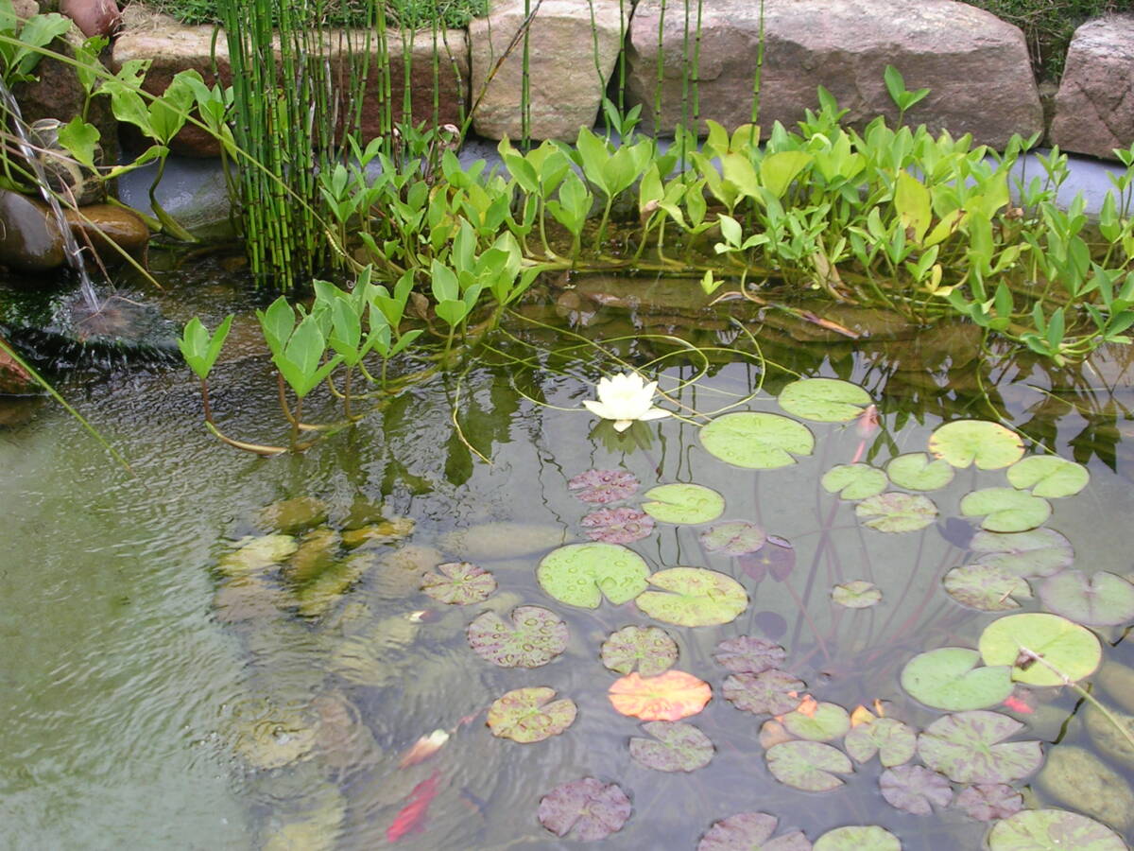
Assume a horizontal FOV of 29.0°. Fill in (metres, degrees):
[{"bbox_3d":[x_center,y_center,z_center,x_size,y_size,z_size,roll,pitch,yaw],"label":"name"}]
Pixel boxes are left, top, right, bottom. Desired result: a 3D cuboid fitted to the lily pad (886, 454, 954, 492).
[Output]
[{"bbox_3d":[0.455,0.059,2.824,0.084,0.010,0.092,0,30,0],"label":"lily pad"}]

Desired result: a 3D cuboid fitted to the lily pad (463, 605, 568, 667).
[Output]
[{"bbox_3d":[-0.051,0.227,2.375,0.109,0.014,0.116,0,30,0],"label":"lily pad"}]

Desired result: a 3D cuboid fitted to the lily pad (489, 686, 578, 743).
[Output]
[{"bbox_3d":[-0.037,0.296,2.256,0.096,0.012,0.085,-22,37,-34],"label":"lily pad"}]

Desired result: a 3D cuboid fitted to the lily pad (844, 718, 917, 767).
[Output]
[{"bbox_3d":[0.334,0.336,2.337,0.074,0.010,0.084,7,30,11],"label":"lily pad"}]

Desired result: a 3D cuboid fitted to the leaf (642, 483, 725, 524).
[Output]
[{"bbox_3d":[0.139,0.091,2.613,0.098,0.012,0.093,0,30,0],"label":"leaf"}]

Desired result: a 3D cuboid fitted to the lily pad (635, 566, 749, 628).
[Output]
[{"bbox_3d":[0.146,0.200,2.568,0.129,0.012,0.128,0,29,0],"label":"lily pad"}]

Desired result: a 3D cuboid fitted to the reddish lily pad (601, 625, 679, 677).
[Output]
[{"bbox_3d":[0.083,0.255,2.480,0.086,0.010,0.097,2,30,3],"label":"reddish lily pad"}]

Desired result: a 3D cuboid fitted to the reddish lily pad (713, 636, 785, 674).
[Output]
[{"bbox_3d":[0.196,0.242,2.348,0.077,0.014,0.067,-2,30,-3],"label":"reddish lily pad"}]

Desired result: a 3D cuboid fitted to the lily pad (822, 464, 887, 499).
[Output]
[{"bbox_3d":[0.348,0.065,2.658,0.074,0.012,0.090,23,37,34],"label":"lily pad"}]

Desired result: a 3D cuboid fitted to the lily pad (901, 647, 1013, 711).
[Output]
[{"bbox_3d":[0.432,0.280,2.436,0.123,0.010,0.114,-25,38,-36],"label":"lily pad"}]

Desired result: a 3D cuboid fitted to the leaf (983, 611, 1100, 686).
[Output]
[{"bbox_3d":[0.533,0.250,2.478,0.129,0.012,0.156,26,38,38],"label":"leaf"}]

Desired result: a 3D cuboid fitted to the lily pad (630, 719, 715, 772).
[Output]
[{"bbox_3d":[0.110,0.341,2.329,0.091,0.010,0.084,19,35,29],"label":"lily pad"}]

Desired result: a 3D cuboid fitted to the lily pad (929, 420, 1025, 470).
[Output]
[{"bbox_3d":[0.511,0.022,2.733,0.117,0.012,0.122,6,30,10],"label":"lily pad"}]

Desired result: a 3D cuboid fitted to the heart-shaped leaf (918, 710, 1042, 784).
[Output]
[{"bbox_3d":[0.436,0.338,2.319,0.140,0.012,0.120,-12,31,-20],"label":"heart-shaped leaf"}]

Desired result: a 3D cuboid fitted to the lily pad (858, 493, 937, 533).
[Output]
[{"bbox_3d":[0.391,0.100,2.596,0.100,0.016,0.083,-9,31,-15],"label":"lily pad"}]

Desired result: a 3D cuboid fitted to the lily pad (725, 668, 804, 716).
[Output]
[{"bbox_3d":[0.217,0.292,2.402,0.090,0.012,0.088,0,29,0],"label":"lily pad"}]

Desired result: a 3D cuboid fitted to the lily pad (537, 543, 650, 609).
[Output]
[{"bbox_3d":[0.032,0.167,2.481,0.127,0.012,0.131,0,30,0],"label":"lily pad"}]

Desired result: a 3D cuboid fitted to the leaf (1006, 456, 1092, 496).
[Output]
[{"bbox_3d":[0.616,0.066,2.812,0.099,0.010,0.106,0,30,0],"label":"leaf"}]

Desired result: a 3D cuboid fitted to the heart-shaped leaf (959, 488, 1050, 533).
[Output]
[{"bbox_3d":[0.548,0.105,2.739,0.119,0.012,0.100,-20,35,-31],"label":"heart-shaped leaf"}]

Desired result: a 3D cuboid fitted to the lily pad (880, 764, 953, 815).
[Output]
[{"bbox_3d":[0.360,0.376,2.267,0.072,0.010,0.081,-14,33,-23],"label":"lily pad"}]

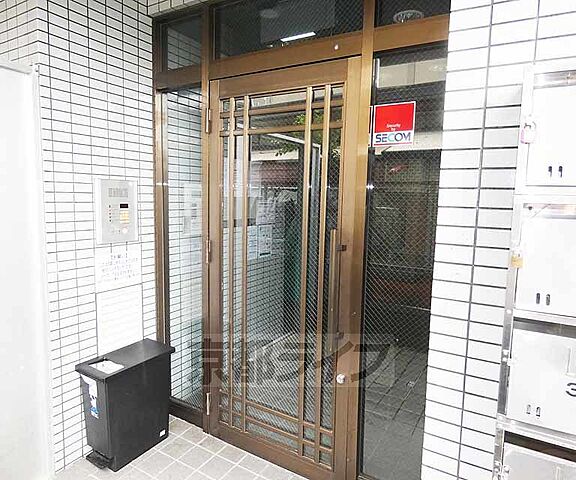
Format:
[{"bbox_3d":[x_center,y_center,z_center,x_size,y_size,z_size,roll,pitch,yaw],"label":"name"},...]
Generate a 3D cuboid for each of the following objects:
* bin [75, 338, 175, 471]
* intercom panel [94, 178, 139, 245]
[{"bbox_3d":[-0.922,0.952,2.030,0.275,0.565,0.437,5,8,32],"label":"bin"},{"bbox_3d":[-0.987,-0.163,2.020,0.030,0.364,0.248,6,8,33],"label":"intercom panel"}]

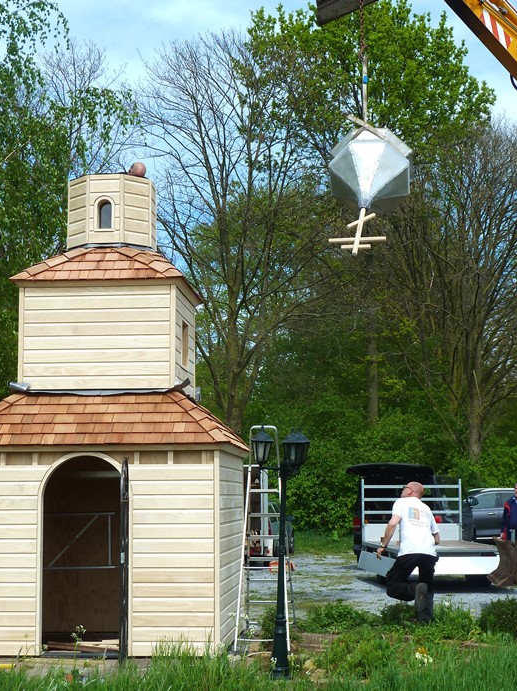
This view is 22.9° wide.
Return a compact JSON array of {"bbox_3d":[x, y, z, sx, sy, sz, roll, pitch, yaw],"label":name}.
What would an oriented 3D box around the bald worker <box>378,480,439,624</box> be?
[{"bbox_3d":[1.828,2.519,15.502,0.600,1.725,0.680,4,-8,-33],"label":"bald worker"}]

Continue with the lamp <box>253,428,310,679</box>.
[{"bbox_3d":[0.199,1.790,11.027,0.510,2.145,0.510,0,-7,0],"label":"lamp"}]

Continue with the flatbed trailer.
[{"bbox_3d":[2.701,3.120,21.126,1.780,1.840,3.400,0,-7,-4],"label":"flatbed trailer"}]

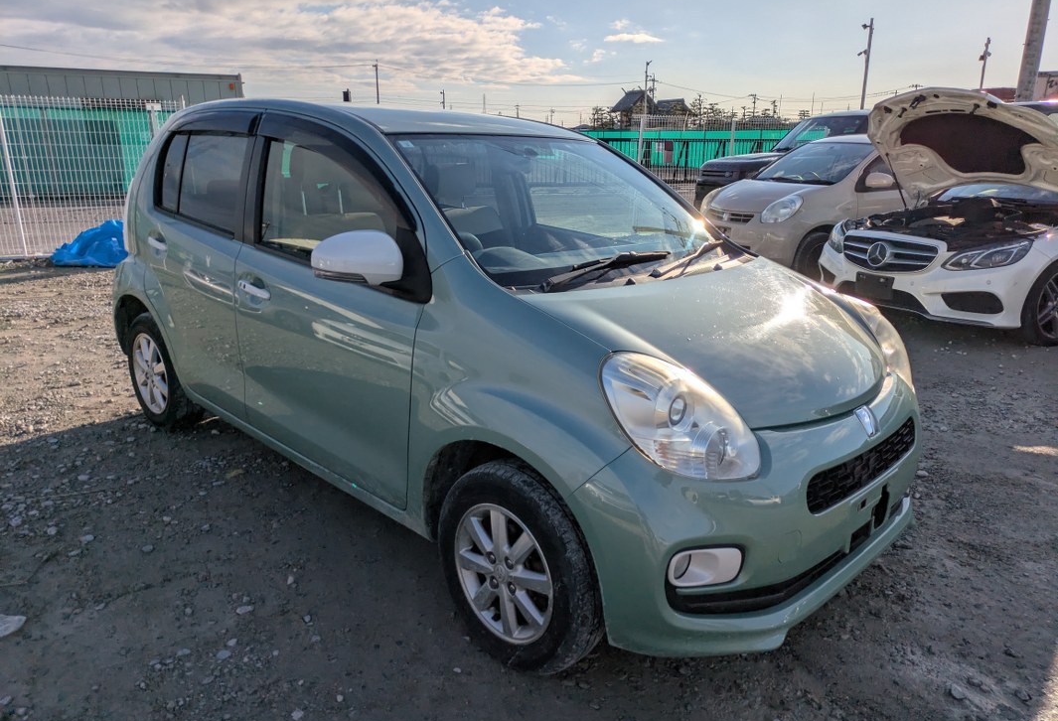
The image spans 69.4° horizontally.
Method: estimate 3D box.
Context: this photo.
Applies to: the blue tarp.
[{"bbox_3d":[-4.840,-1.345,8.750,1.050,0.460,0.700,-3,17,-9],"label":"blue tarp"}]

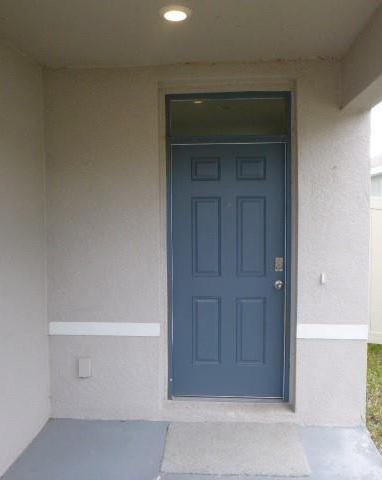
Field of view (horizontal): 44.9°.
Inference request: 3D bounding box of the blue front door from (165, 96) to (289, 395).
[{"bbox_3d":[0.298,0.076,3.687,0.970,2.430,0.100,0,3,4],"label":"blue front door"}]

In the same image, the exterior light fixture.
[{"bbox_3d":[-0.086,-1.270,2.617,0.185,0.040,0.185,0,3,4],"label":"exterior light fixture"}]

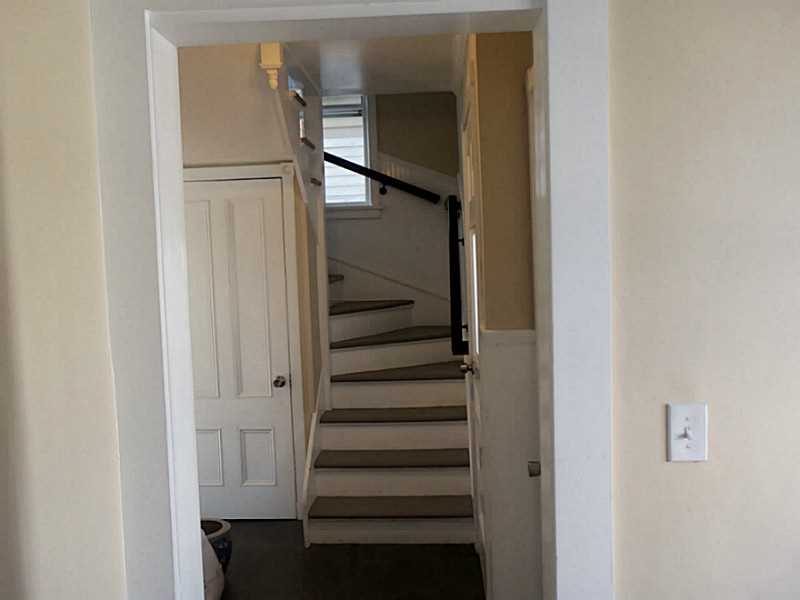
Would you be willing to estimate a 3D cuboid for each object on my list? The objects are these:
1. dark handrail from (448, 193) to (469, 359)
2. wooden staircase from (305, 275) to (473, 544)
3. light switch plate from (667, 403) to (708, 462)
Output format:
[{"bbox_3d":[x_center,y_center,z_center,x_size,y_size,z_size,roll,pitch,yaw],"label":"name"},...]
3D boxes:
[{"bbox_3d":[0.362,-0.244,4.008,0.090,0.065,1.728,-1,36,5],"label":"dark handrail"},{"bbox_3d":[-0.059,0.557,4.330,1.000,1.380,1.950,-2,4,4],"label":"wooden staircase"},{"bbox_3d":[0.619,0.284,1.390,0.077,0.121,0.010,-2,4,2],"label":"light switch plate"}]

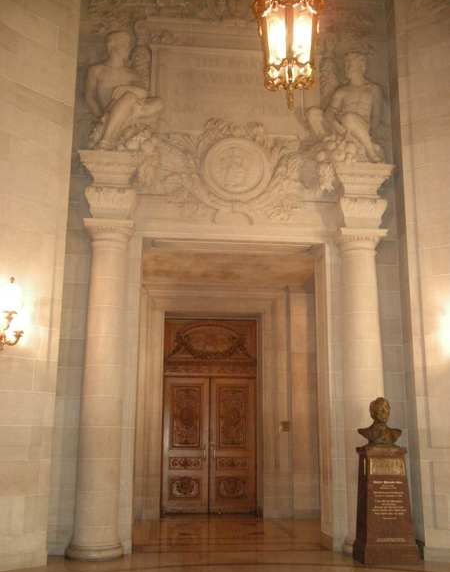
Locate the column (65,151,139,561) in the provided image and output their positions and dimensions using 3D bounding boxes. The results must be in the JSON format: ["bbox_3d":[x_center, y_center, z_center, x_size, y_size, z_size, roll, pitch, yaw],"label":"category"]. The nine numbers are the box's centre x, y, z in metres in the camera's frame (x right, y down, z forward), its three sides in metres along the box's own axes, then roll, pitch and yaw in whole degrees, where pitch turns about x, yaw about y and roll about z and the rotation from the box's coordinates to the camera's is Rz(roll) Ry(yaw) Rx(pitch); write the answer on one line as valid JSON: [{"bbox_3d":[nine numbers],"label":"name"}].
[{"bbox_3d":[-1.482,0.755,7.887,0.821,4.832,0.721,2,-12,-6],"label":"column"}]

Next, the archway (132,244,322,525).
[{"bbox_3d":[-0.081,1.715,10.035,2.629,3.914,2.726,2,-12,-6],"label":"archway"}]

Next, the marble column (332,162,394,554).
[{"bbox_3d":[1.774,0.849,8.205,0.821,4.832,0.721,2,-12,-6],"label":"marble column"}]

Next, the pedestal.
[{"bbox_3d":[1.827,2.501,7.367,0.644,1.247,0.438,2,-12,-6],"label":"pedestal"}]

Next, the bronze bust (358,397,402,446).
[{"bbox_3d":[1.833,1.607,7.563,0.497,0.575,0.312,2,-12,-6],"label":"bronze bust"}]

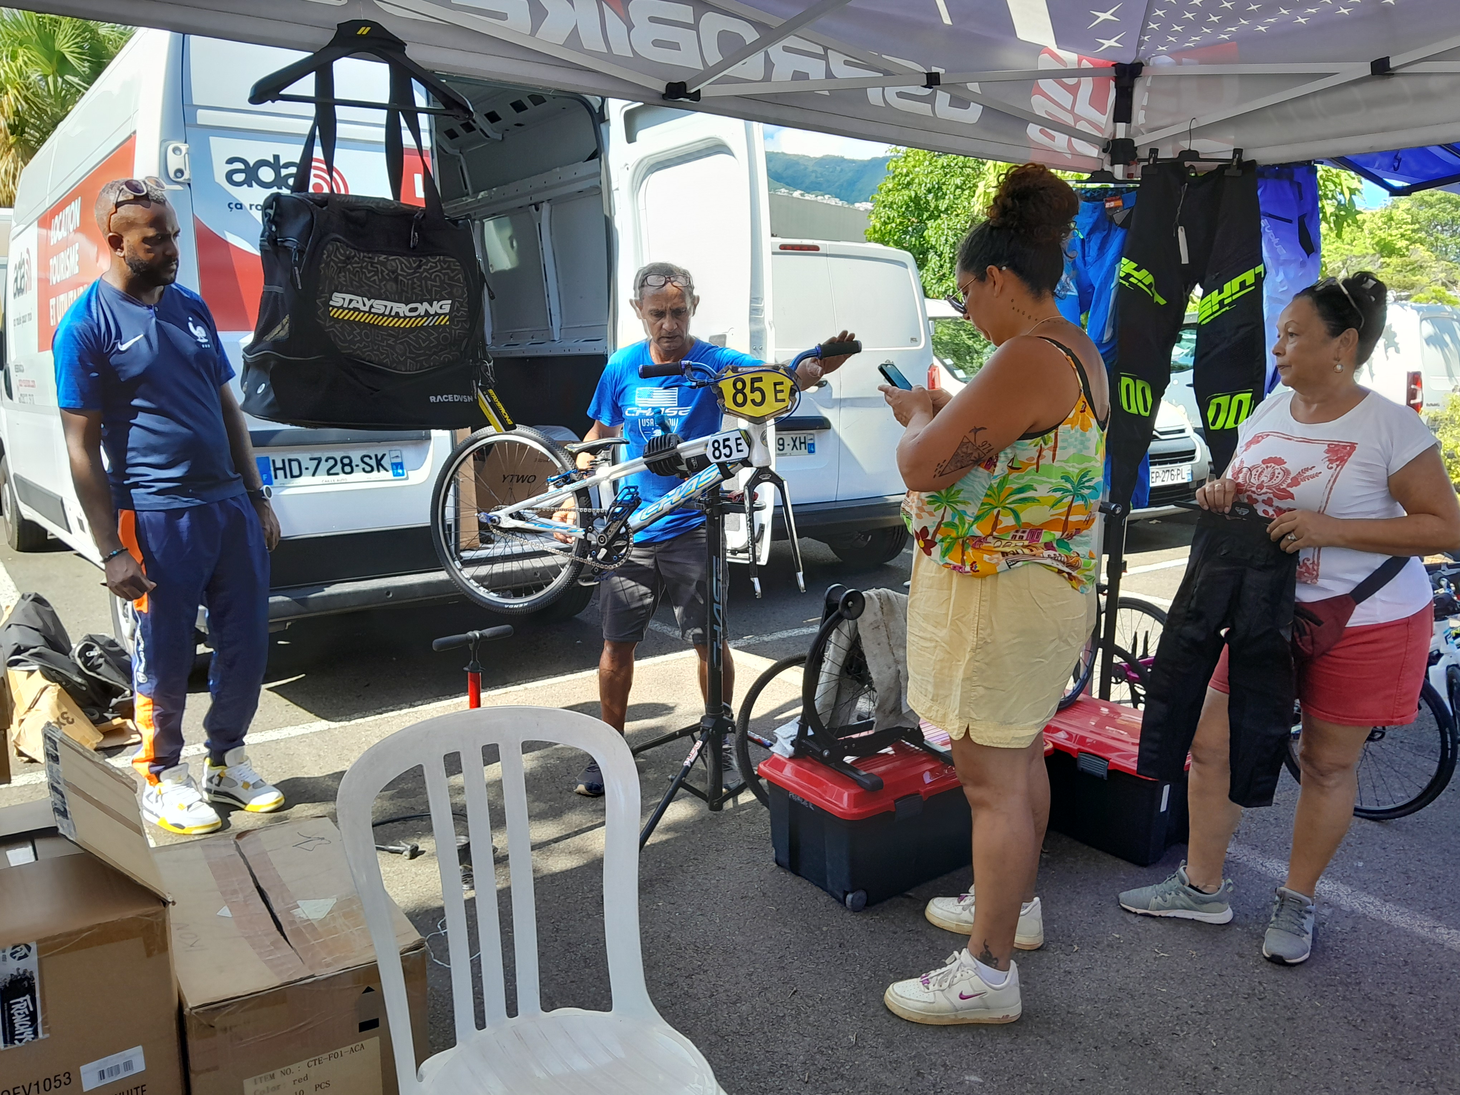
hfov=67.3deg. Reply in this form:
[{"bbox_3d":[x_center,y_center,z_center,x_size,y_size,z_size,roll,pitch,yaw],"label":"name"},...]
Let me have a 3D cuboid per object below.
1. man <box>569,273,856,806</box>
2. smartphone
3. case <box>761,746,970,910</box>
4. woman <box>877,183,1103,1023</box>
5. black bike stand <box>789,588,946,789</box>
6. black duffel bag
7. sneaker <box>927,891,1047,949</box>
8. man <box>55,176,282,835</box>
[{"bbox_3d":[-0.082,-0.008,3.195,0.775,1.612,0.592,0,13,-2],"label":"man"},{"bbox_3d":[0.376,-0.328,2.309,0.010,0.155,0.075,-42,-5,24],"label":"smartphone"},{"bbox_3d":[0.486,0.677,3.000,0.724,0.357,0.377,-8,15,-33],"label":"case"},{"bbox_3d":[0.534,0.110,2.333,0.490,1.754,0.479,5,13,21],"label":"woman"},{"bbox_3d":[0.377,0.336,2.749,0.377,0.439,0.347,-10,16,-39],"label":"black bike stand"},{"bbox_3d":[-0.694,-0.570,2.088,0.408,0.653,0.275,-9,15,-35],"label":"black duffel bag"},{"bbox_3d":[0.627,0.874,2.670,0.286,0.117,0.107,4,13,19],"label":"sneaker"},{"bbox_3d":[-1.594,-0.111,3.165,0.581,1.826,0.377,-12,17,-43],"label":"man"}]

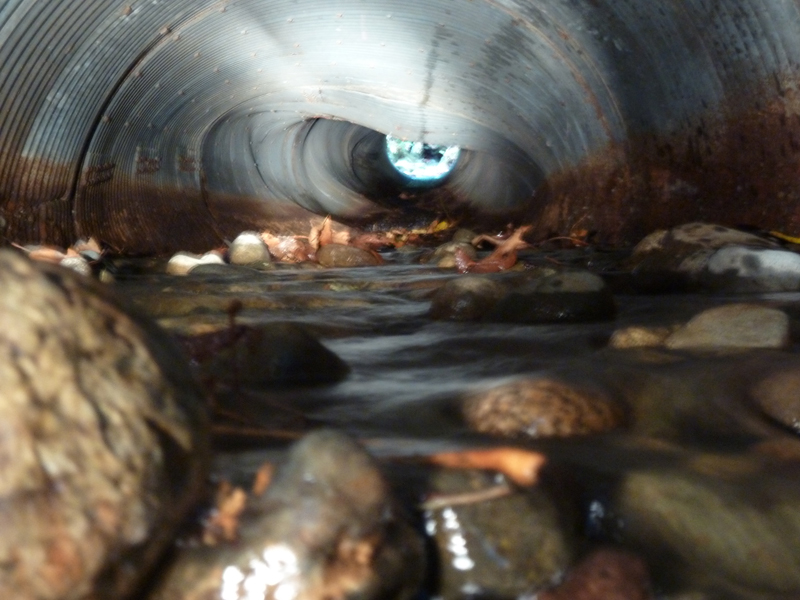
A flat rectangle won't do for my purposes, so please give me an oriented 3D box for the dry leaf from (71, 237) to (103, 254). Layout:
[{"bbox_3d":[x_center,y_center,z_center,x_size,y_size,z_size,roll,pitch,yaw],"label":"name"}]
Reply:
[{"bbox_3d":[-0.711,-0.124,4.100,0.068,0.041,0.050,0,2,0],"label":"dry leaf"}]

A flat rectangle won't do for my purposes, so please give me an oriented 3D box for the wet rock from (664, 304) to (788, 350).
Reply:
[{"bbox_3d":[0.284,0.029,1.570,0.108,0.050,0.080,0,2,0],"label":"wet rock"}]

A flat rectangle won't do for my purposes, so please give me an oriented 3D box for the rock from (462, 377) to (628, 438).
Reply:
[{"bbox_3d":[0.077,0.062,0.950,0.087,0.043,0.070,0,2,0],"label":"rock"}]

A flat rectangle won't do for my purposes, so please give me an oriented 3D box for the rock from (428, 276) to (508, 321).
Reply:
[{"bbox_3d":[0.076,0.003,2.000,0.089,0.059,0.080,0,2,0],"label":"rock"}]

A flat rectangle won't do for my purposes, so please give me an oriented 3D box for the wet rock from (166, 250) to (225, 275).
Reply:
[{"bbox_3d":[-0.431,-0.076,3.800,0.122,0.057,0.090,0,2,0],"label":"wet rock"}]

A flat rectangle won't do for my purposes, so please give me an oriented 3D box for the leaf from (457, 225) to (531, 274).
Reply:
[{"bbox_3d":[0.197,-0.106,3.800,0.156,0.105,0.100,0,2,0],"label":"leaf"}]

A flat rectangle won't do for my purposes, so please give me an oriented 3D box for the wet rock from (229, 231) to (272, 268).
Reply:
[{"bbox_3d":[-0.344,-0.114,4.150,0.101,0.092,0.090,0,2,0],"label":"wet rock"}]

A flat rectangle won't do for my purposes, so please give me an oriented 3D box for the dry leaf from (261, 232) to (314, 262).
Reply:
[{"bbox_3d":[-0.268,-0.125,4.300,0.129,0.072,0.090,0,2,0],"label":"dry leaf"}]

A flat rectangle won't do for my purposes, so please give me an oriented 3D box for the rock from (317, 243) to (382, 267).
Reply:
[{"bbox_3d":[-0.118,-0.101,4.200,0.154,0.066,0.110,0,2,0],"label":"rock"}]

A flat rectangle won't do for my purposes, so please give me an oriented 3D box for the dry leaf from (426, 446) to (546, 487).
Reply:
[{"bbox_3d":[0.038,0.073,0.790,0.053,0.018,0.030,0,2,0],"label":"dry leaf"}]

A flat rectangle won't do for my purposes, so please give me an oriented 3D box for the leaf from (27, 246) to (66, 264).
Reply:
[{"bbox_3d":[-0.755,-0.095,3.850,0.085,0.038,0.060,0,2,0],"label":"leaf"}]

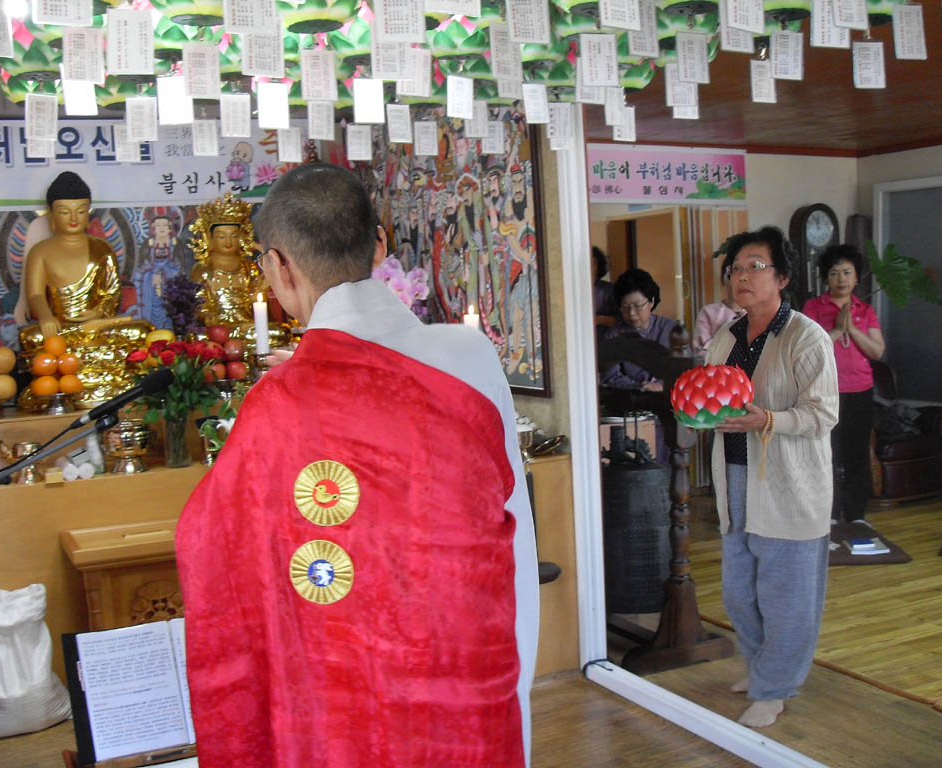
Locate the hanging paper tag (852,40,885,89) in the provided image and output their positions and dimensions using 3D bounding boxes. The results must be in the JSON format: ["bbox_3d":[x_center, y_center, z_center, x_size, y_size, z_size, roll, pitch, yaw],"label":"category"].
[{"bbox_3d":[0.947,-0.757,2.600,0.074,0.108,0.004,-3,5,-8],"label":"hanging paper tag"}]

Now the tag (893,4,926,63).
[{"bbox_3d":[0.947,-0.758,2.362,0.081,0.116,0.004,-6,2,-20],"label":"tag"}]

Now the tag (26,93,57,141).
[{"bbox_3d":[-1.050,-0.653,2.680,0.074,0.108,0.004,-3,5,-13],"label":"tag"}]

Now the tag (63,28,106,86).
[{"bbox_3d":[-0.917,-0.777,2.597,0.091,0.126,0.006,-5,5,-27],"label":"tag"}]

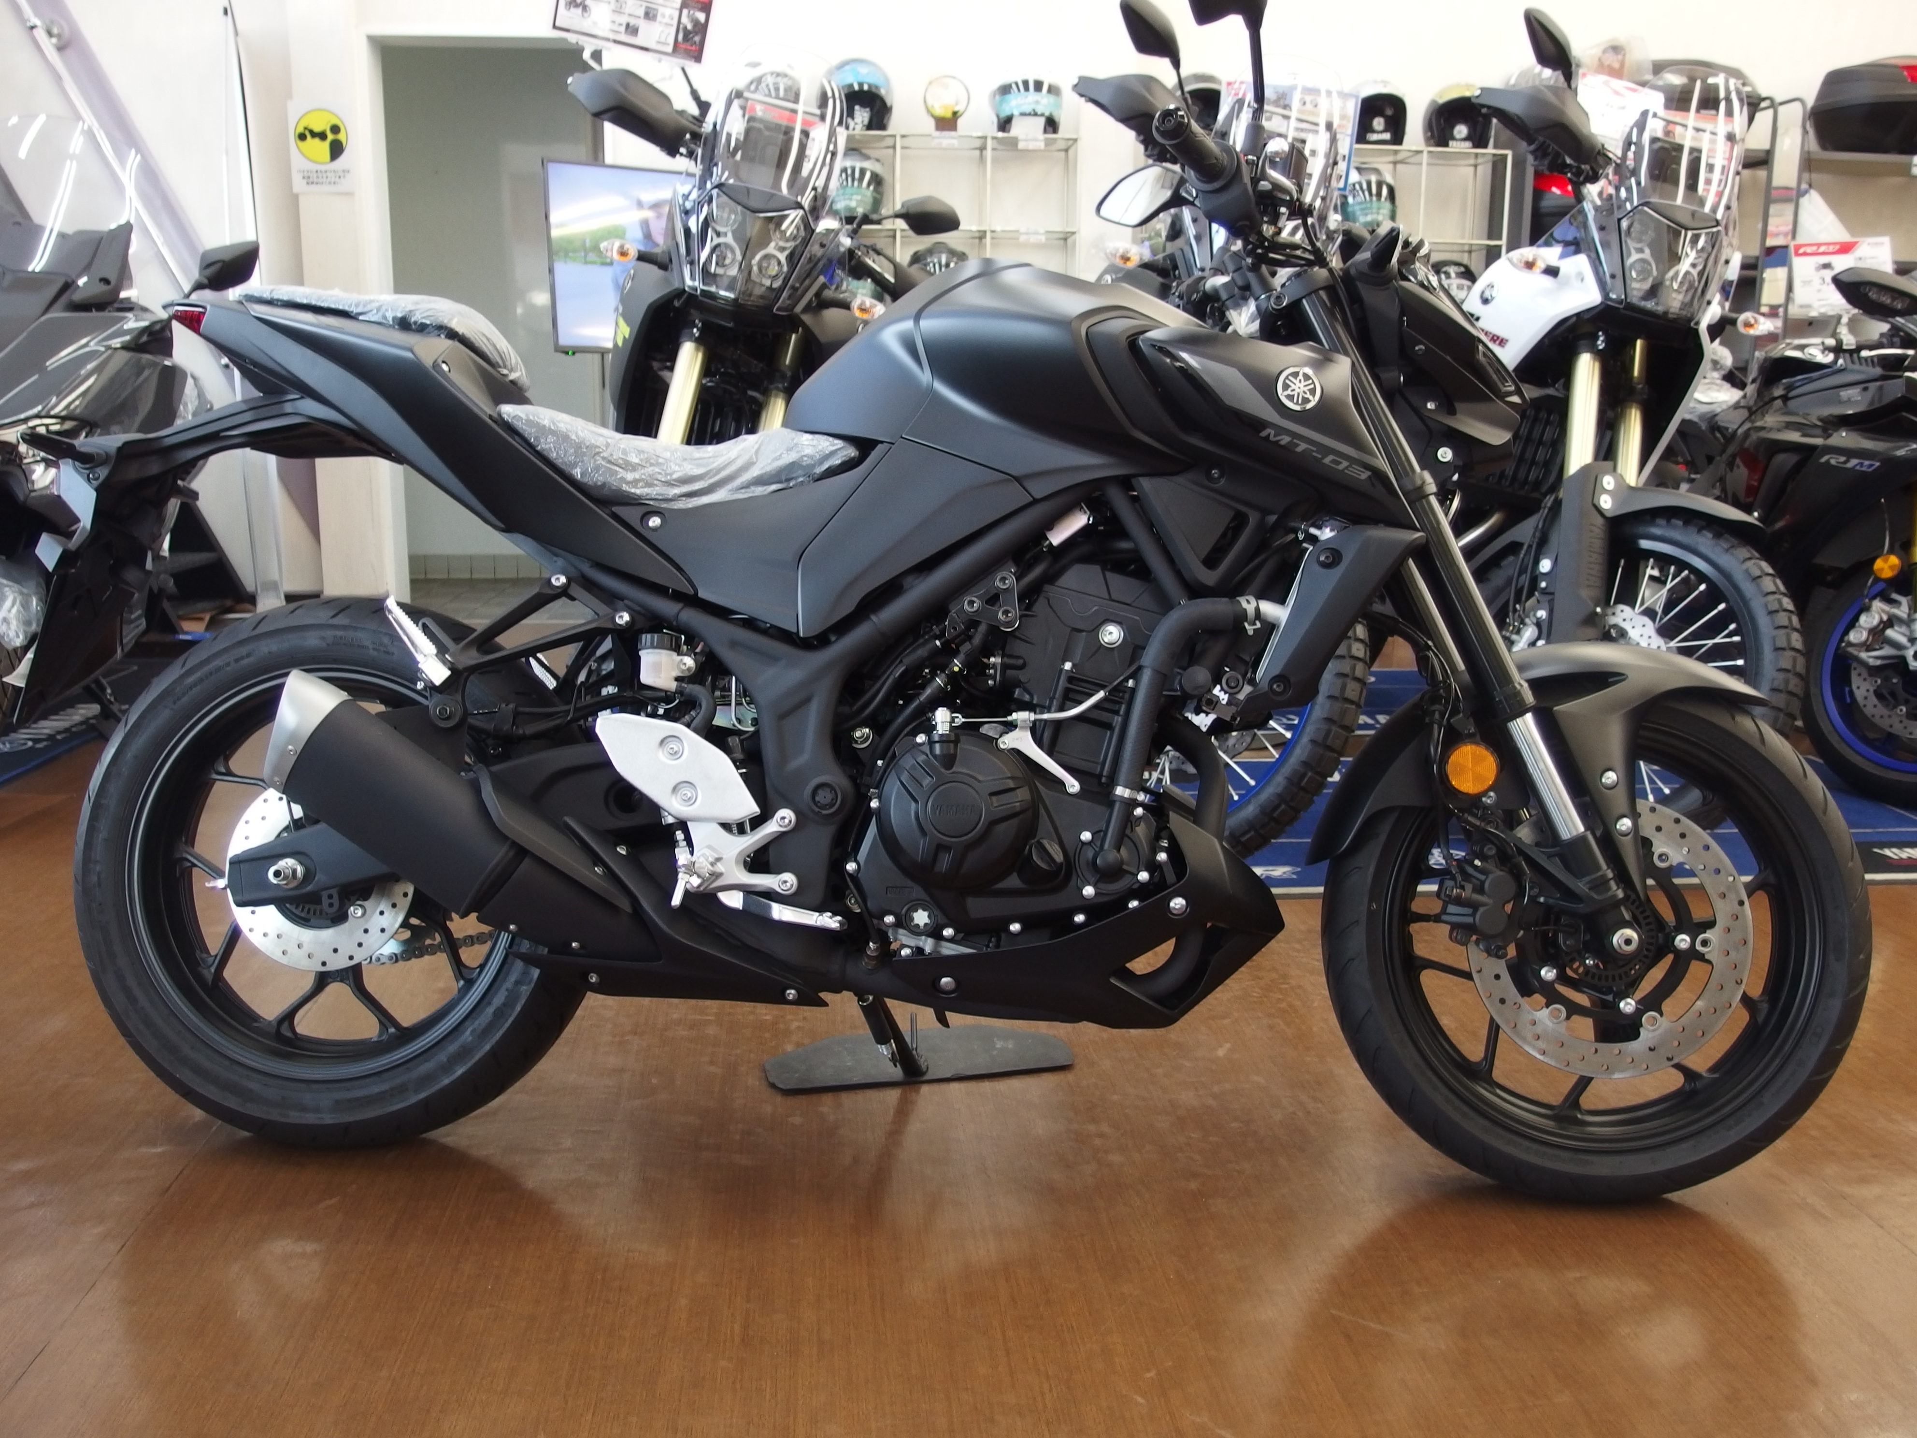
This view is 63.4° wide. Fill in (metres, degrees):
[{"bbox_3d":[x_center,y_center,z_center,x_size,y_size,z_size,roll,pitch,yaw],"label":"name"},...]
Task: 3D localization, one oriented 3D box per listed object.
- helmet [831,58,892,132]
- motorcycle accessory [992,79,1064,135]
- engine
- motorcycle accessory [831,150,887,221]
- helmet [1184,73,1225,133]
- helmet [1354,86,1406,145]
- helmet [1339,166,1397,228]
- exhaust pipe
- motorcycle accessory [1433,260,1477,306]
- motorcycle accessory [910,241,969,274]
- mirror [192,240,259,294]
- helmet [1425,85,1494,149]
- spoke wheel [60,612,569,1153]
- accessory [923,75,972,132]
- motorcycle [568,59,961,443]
[{"bbox_3d":[-0.354,-2.152,5.350,0.255,0.245,0.310,-1,11,-6],"label":"helmet"},{"bbox_3d":[0.266,-2.353,5.920,0.265,0.265,0.330,0,11,-6],"label":"motorcycle accessory"},{"bbox_3d":[0.065,0.048,1.699,0.360,0.400,0.340,1,-1,4],"label":"engine"},{"bbox_3d":[-0.389,-2.019,5.880,0.255,0.270,0.330,0,11,-6],"label":"motorcycle accessory"},{"bbox_3d":[0.979,-2.390,6.050,0.250,0.260,0.320,-1,11,-8],"label":"helmet"},{"bbox_3d":[1.658,-2.377,6.100,0.250,0.260,0.310,-1,11,-8],"label":"helmet"},{"bbox_3d":[1.468,-1.869,5.600,0.260,0.260,0.330,1,11,0],"label":"helmet"},{"bbox_3d":[-0.514,0.110,1.586,0.420,0.148,0.120,31,0,2],"label":"exhaust pipe"},{"bbox_3d":[1.836,-1.550,5.700,0.260,0.260,0.330,1,11,3],"label":"motorcycle accessory"},{"bbox_3d":[-0.074,-1.670,5.880,0.250,0.265,0.320,0,11,-6],"label":"motorcycle accessory"},{"bbox_3d":[-1.533,-0.945,3.250,0.150,0.110,0.070,0,11,-2],"label":"mirror"},{"bbox_3d":[1.816,-2.185,5.620,0.255,0.245,0.310,1,11,4],"label":"helmet"},{"bbox_3d":[-0.699,0.172,1.772,0.628,0.628,0.145,2,-3,6],"label":"spoke wheel"},{"bbox_3d":[-0.043,-2.347,5.920,0.175,0.215,0.090,0,11,-6],"label":"accessory"},{"bbox_3d":[-0.485,-0.617,3.649,0.900,1.500,2.300,10,9,-9],"label":"motorcycle"}]

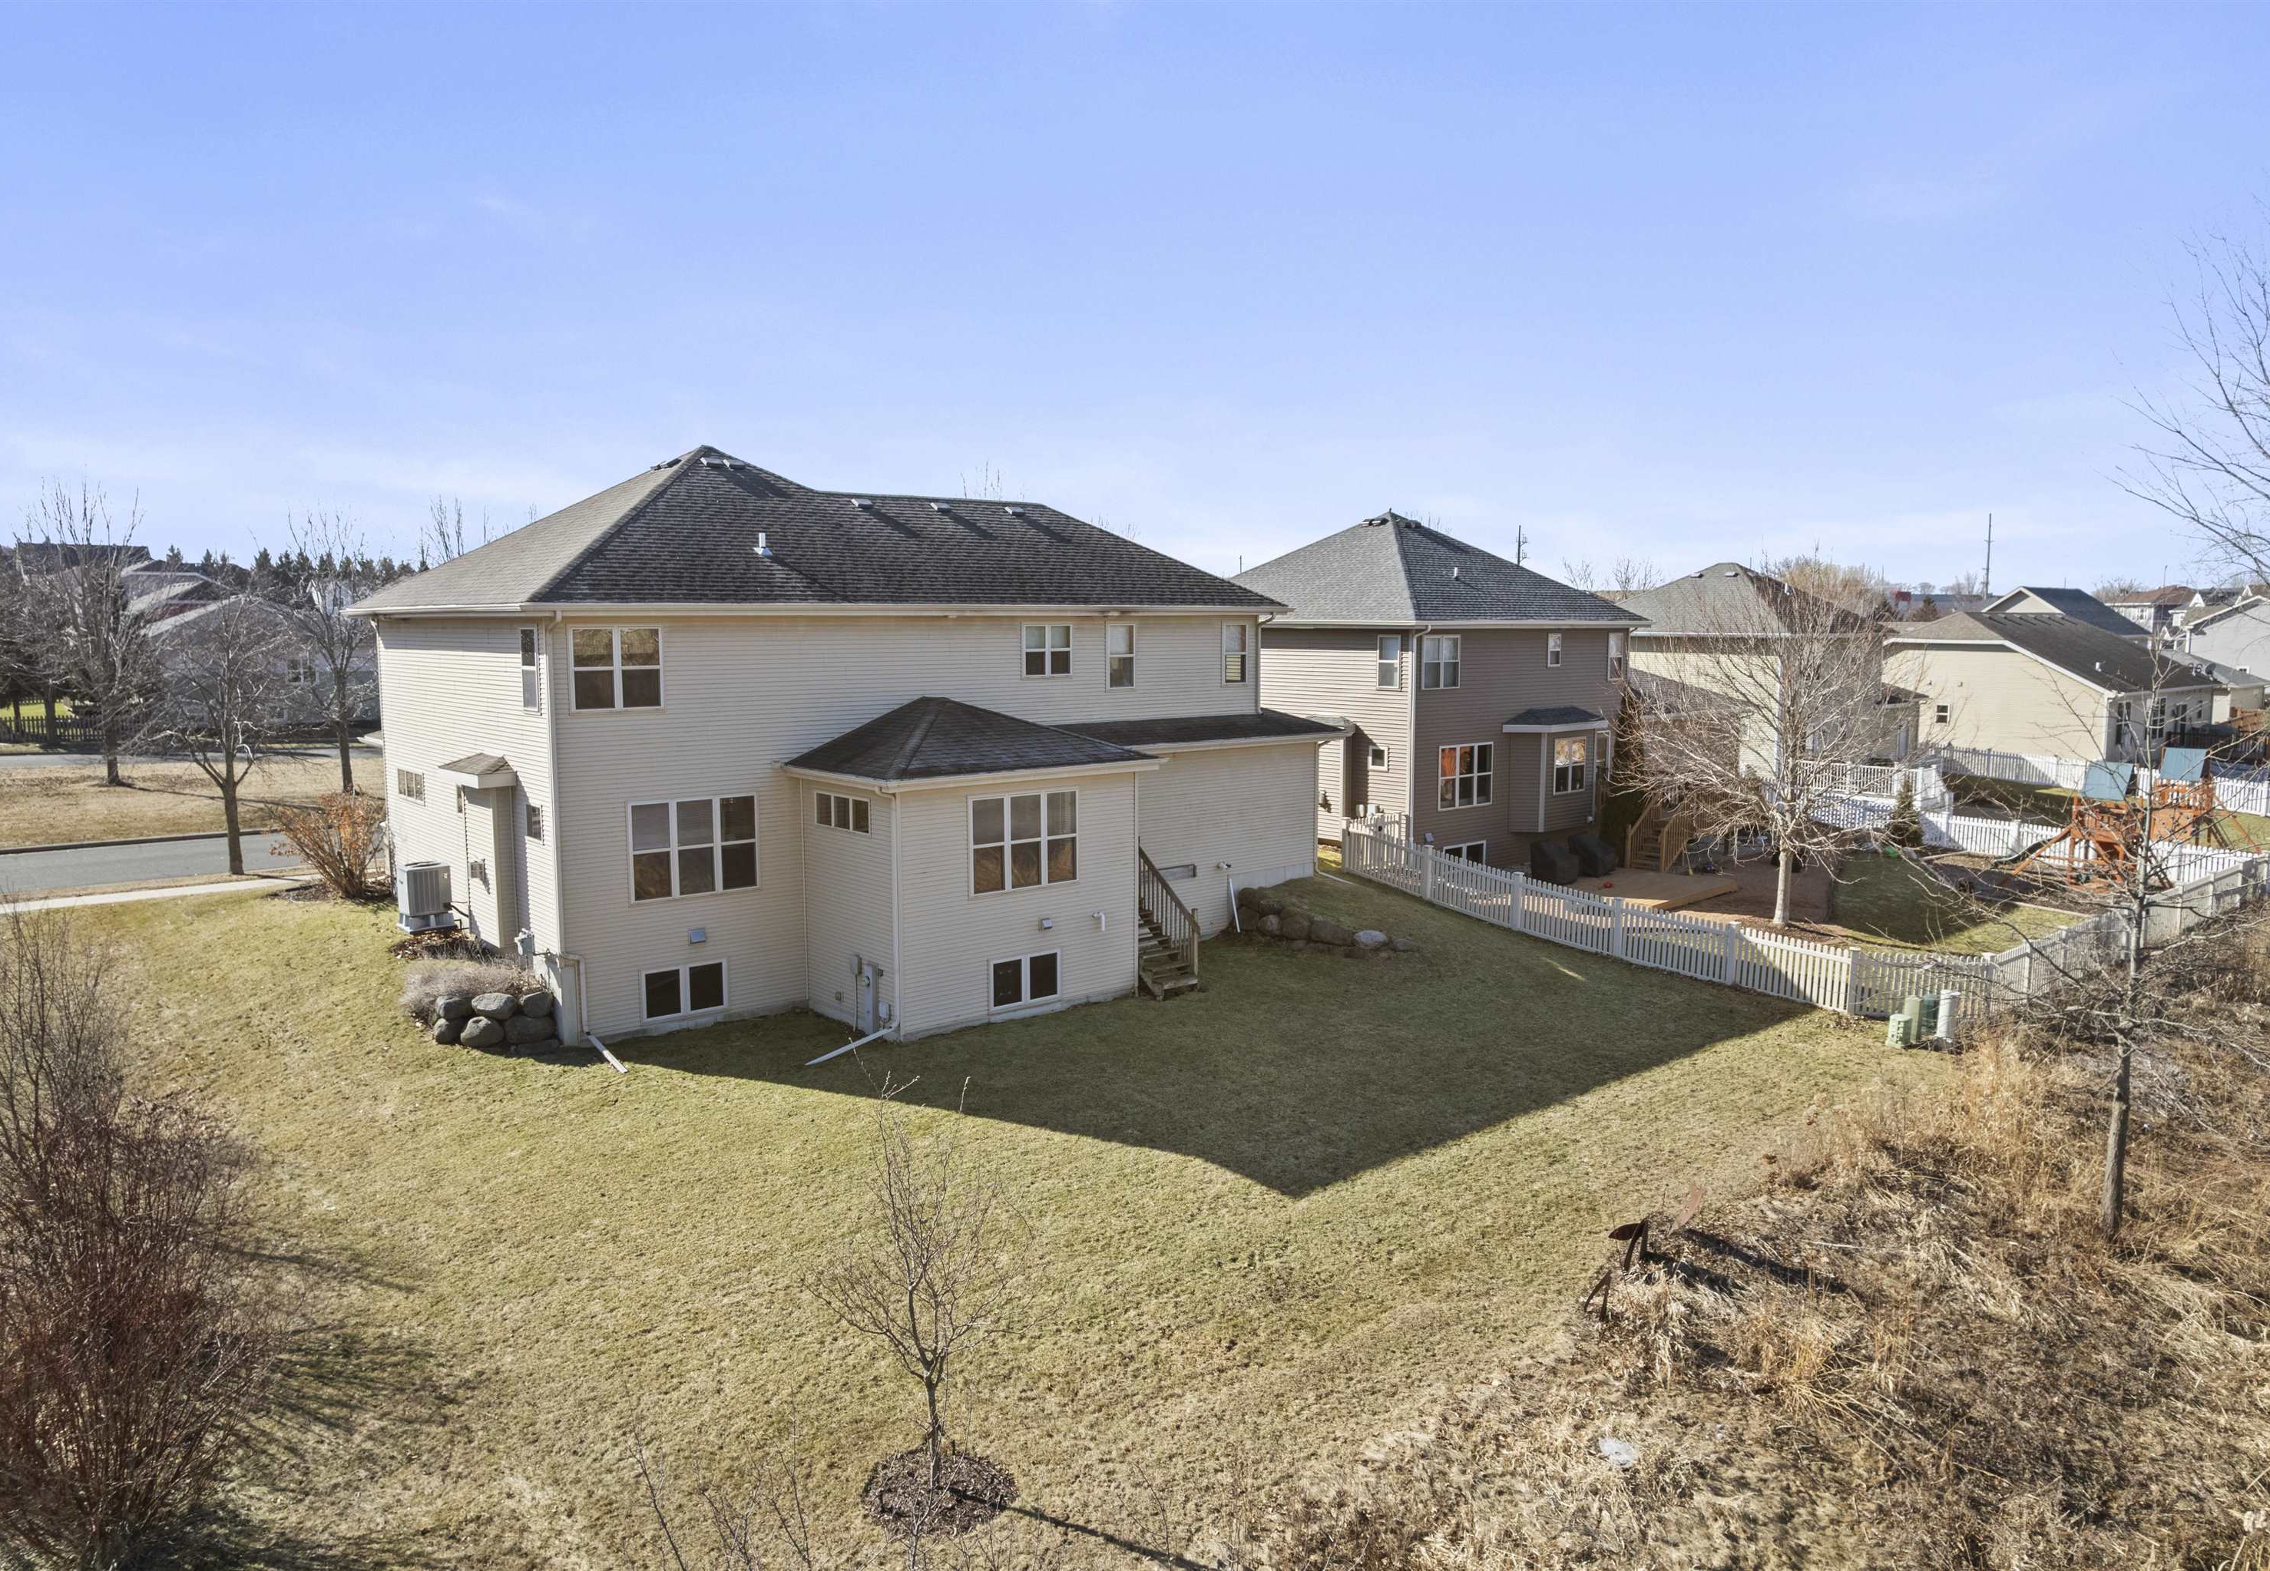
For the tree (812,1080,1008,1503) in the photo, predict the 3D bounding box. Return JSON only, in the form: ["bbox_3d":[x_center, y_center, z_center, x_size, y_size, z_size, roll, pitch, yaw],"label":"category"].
[{"bbox_3d":[-1.737,3.864,11.088,1.600,3.300,1.600,0,6,0],"label":"tree"}]

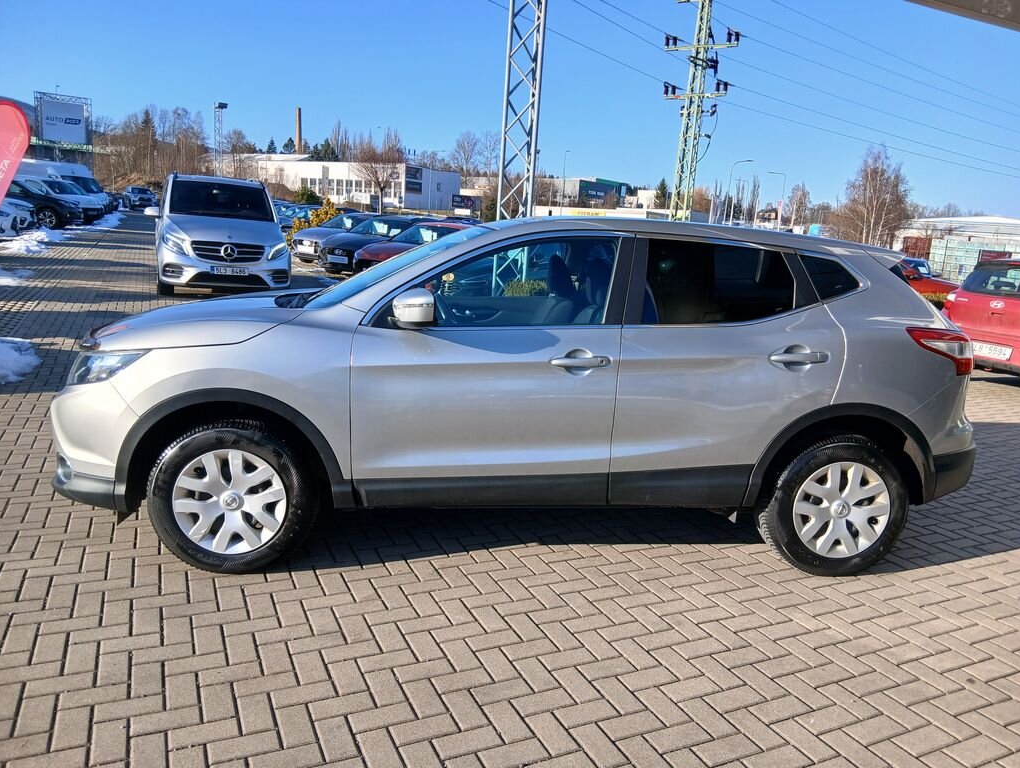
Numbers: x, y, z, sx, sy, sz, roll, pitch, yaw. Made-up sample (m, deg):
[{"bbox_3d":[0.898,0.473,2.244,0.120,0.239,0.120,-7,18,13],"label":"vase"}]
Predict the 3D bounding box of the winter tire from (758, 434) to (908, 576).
[{"bbox_3d":[1.483,0.552,3.515,0.660,0.660,0.215,2,11,-7],"label":"winter tire"}]

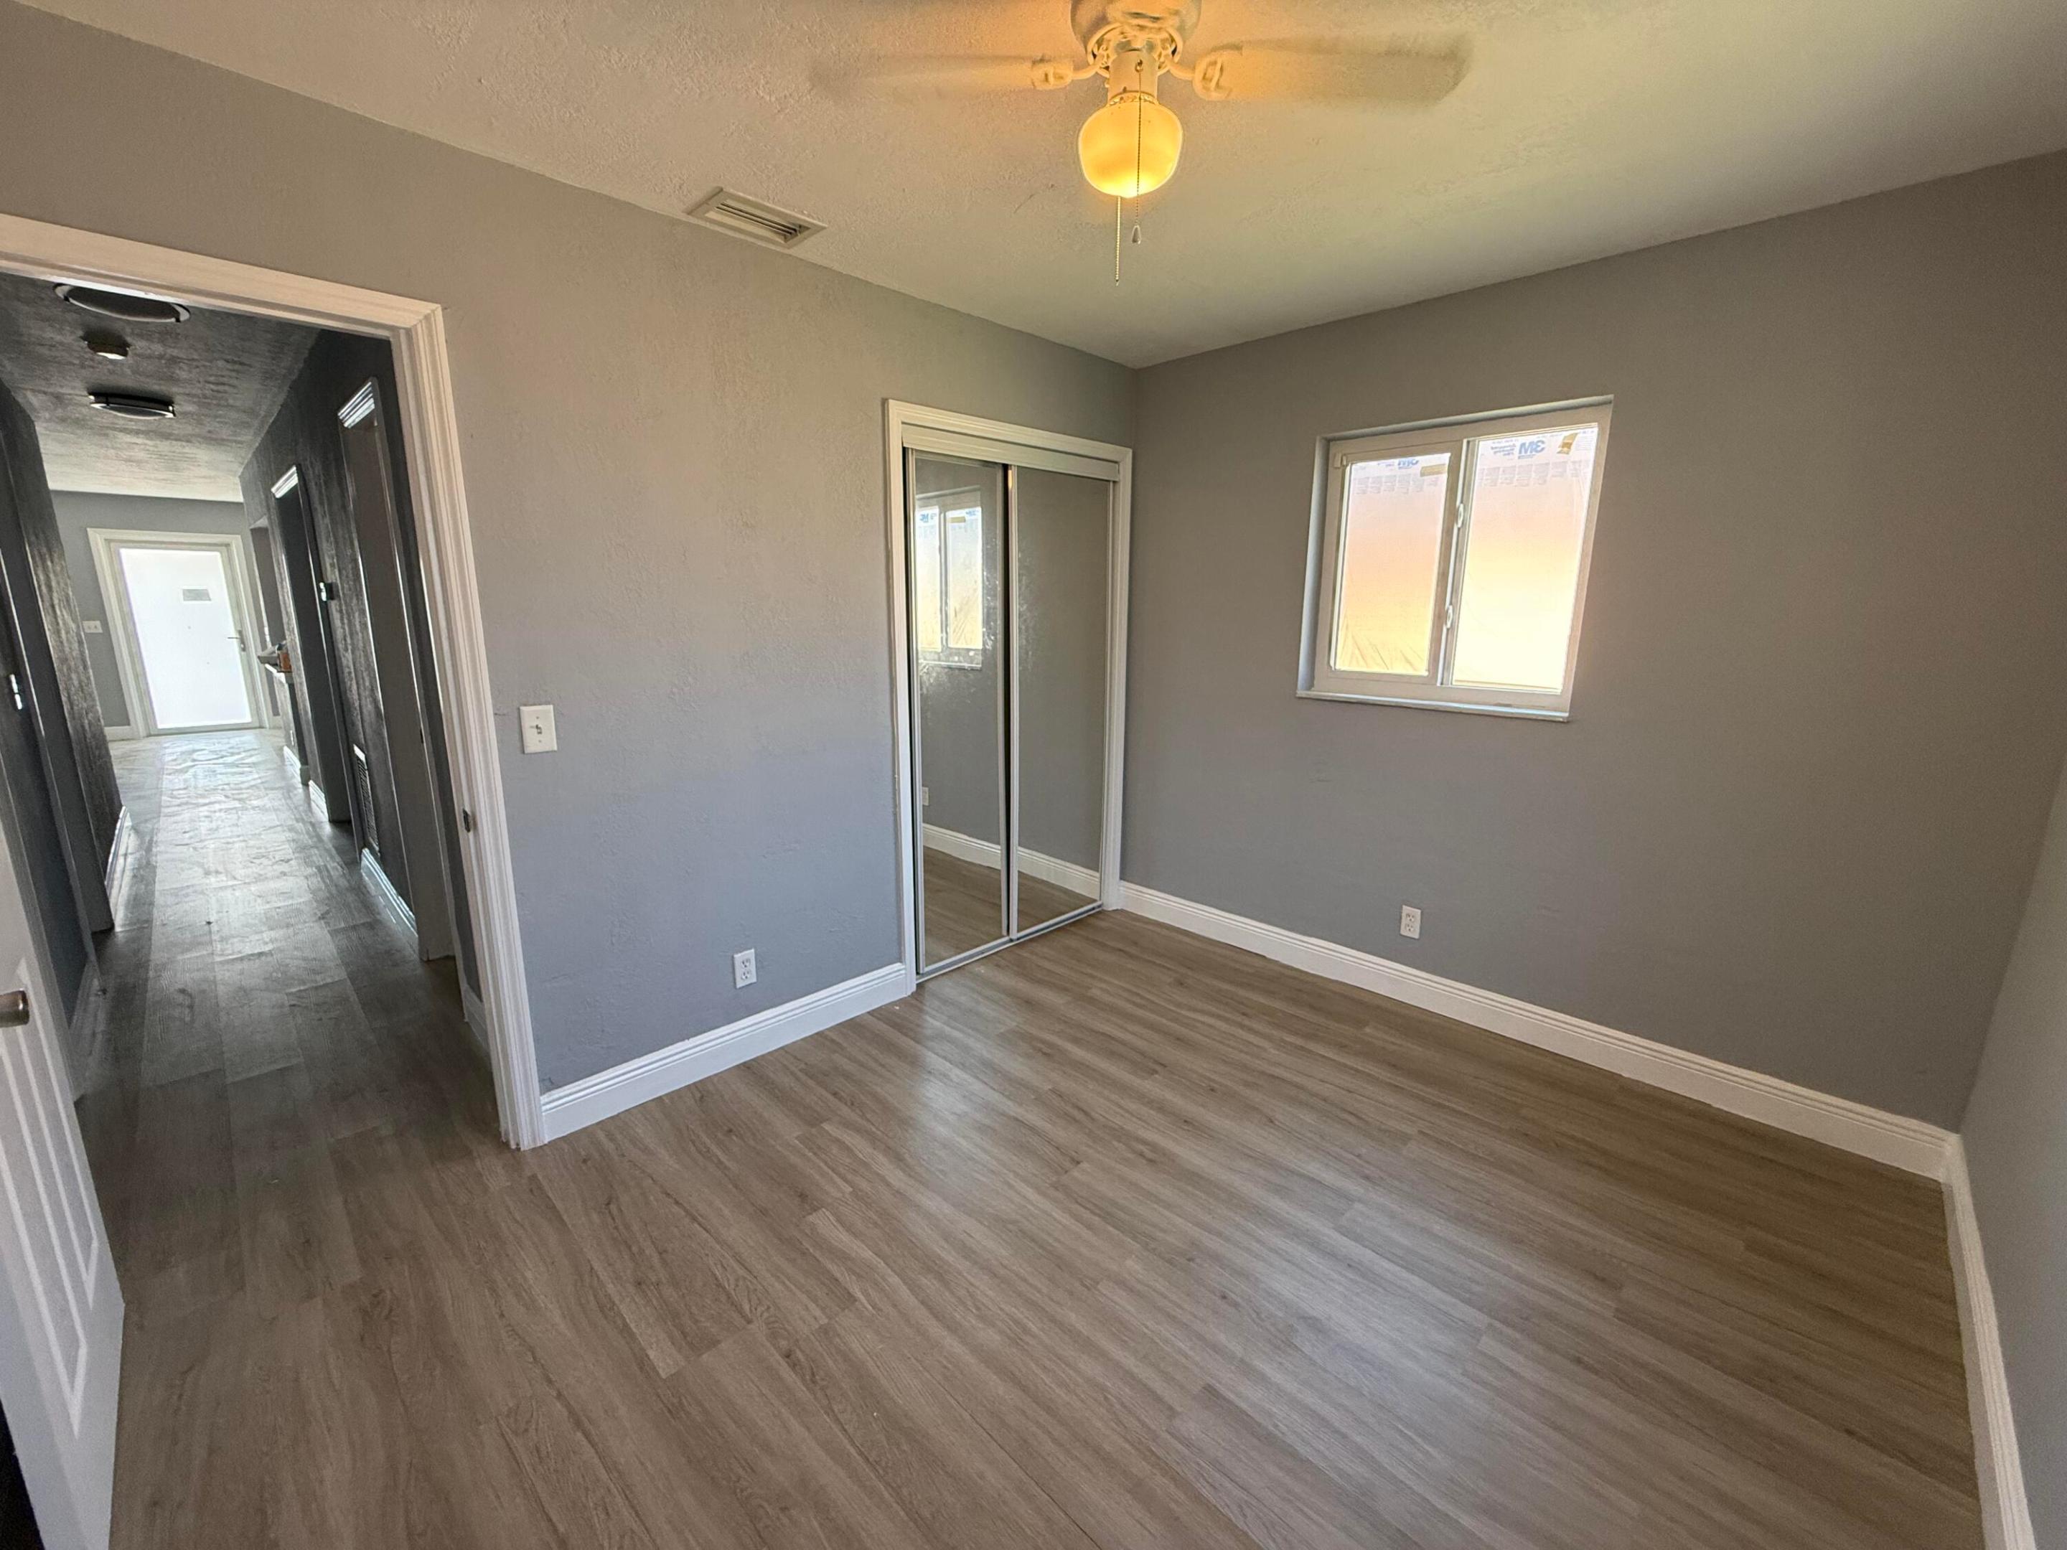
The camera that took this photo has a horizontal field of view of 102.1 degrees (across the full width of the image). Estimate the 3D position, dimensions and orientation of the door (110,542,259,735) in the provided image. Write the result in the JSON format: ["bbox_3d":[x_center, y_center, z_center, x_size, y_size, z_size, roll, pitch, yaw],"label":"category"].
[{"bbox_3d":[-9.083,-1.459,8.991,0.055,1.990,0.905,12,16,43],"label":"door"}]

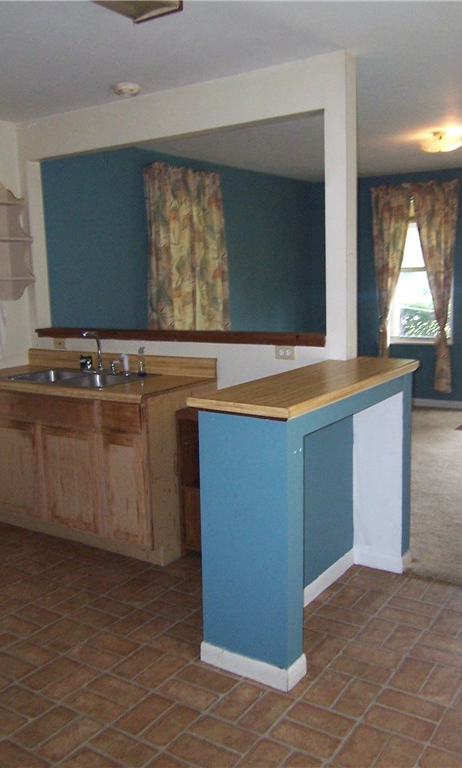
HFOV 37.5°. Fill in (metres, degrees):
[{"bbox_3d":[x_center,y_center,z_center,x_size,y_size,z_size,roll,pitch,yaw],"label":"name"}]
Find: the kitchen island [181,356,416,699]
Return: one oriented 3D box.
[{"bbox_3d":[0.382,0.486,2.938,0.437,1.043,1.300,5,11,34],"label":"kitchen island"}]

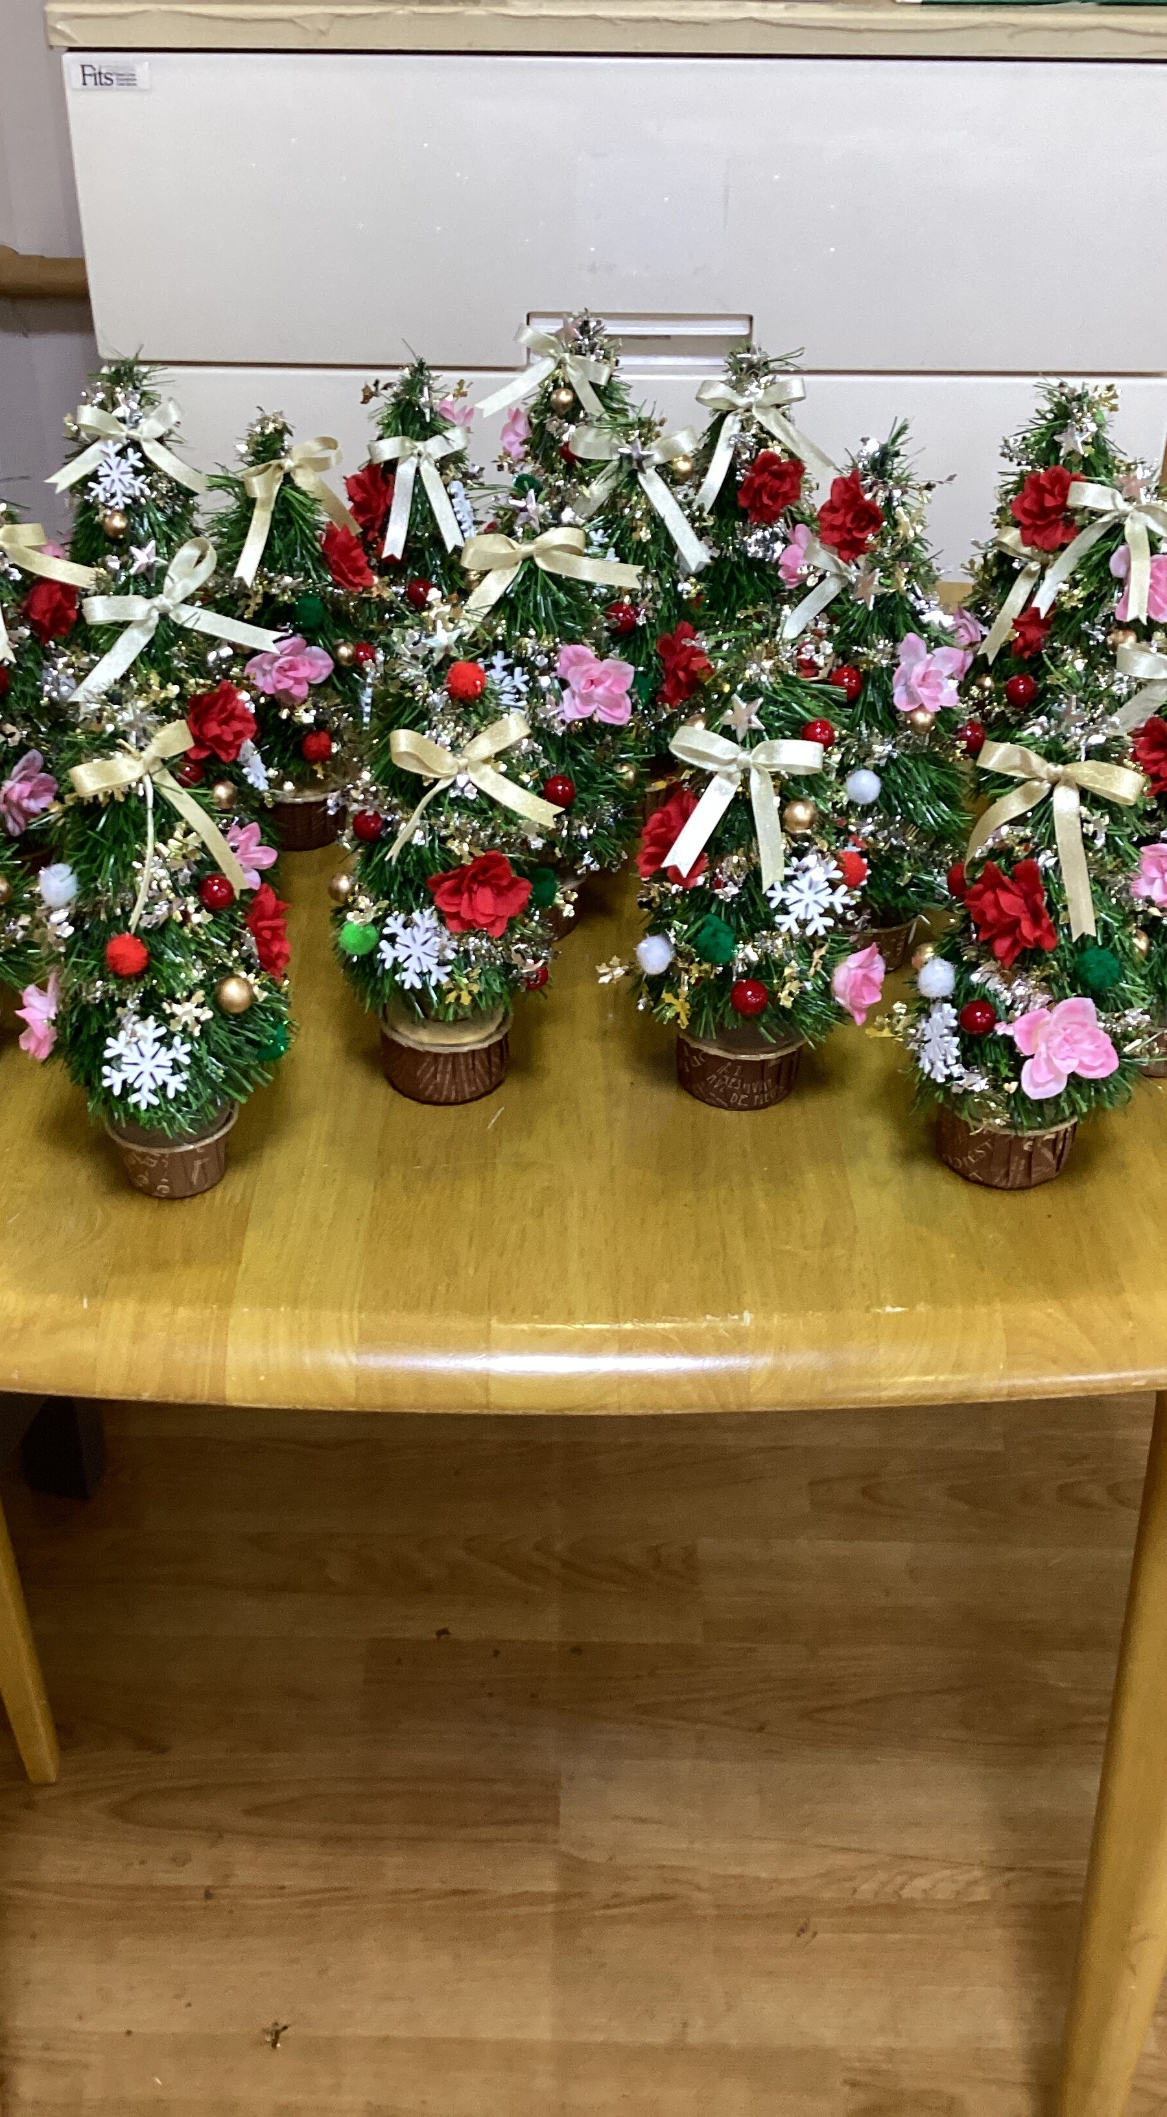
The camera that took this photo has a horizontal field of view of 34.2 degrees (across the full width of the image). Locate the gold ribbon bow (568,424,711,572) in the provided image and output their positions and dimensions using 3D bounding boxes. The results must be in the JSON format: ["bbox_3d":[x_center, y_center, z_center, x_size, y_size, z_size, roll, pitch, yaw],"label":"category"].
[{"bbox_3d":[0.026,-0.260,0.885,0.064,0.065,0.024,2,23,1],"label":"gold ribbon bow"}]

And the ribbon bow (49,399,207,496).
[{"bbox_3d":[-0.249,-0.334,1.036,0.084,0.053,0.024,1,24,-1],"label":"ribbon bow"}]

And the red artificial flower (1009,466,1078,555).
[{"bbox_3d":[0.244,-0.289,0.999,0.041,0.047,0.025,4,21,4],"label":"red artificial flower"}]

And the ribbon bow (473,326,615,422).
[{"bbox_3d":[-0.024,-0.411,1.137,0.081,0.056,0.025,9,25,12],"label":"ribbon bow"}]

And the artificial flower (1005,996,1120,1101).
[{"bbox_3d":[0.172,-0.004,0.680,0.042,0.041,0.022,0,15,-2],"label":"artificial flower"}]

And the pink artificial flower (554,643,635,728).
[{"bbox_3d":[0.004,-0.158,0.798,0.032,0.033,0.018,-5,19,-10],"label":"pink artificial flower"}]

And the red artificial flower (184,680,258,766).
[{"bbox_3d":[-0.156,-0.145,0.815,0.032,0.035,0.019,-12,20,-19],"label":"red artificial flower"}]

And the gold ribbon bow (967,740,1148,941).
[{"bbox_3d":[0.171,-0.079,0.685,0.066,0.075,0.024,1,24,-1],"label":"gold ribbon bow"}]

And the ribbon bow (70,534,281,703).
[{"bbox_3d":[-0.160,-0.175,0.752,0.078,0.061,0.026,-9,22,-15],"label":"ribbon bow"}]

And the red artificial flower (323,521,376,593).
[{"bbox_3d":[-0.113,-0.242,0.918,0.020,0.037,0.038,-13,19,39],"label":"red artificial flower"}]

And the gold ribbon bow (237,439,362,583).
[{"bbox_3d":[-0.130,-0.248,0.858,0.048,0.061,0.027,-14,26,-22],"label":"gold ribbon bow"}]

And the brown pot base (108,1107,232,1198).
[{"bbox_3d":[-0.161,0.031,0.746,0.051,0.030,0.051,1,33,0],"label":"brown pot base"}]

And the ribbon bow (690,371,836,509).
[{"bbox_3d":[0.102,-0.345,1.062,0.080,0.076,0.030,2,21,2],"label":"ribbon bow"}]

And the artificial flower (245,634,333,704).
[{"bbox_3d":[-0.144,-0.190,0.925,0.043,0.037,0.024,1,18,0],"label":"artificial flower"}]

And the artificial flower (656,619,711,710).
[{"bbox_3d":[0.050,-0.195,0.942,0.037,0.045,0.023,-18,28,-27],"label":"artificial flower"}]

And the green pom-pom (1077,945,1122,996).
[{"bbox_3d":[0.183,-0.032,0.674,0.017,0.017,0.017,1,33,0],"label":"green pom-pom"}]

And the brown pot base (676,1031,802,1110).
[{"bbox_3d":[0.063,-0.003,0.777,0.052,0.026,0.052,1,33,0],"label":"brown pot base"}]

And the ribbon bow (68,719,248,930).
[{"bbox_3d":[-0.145,-0.080,0.648,0.062,0.071,0.028,-1,21,-3],"label":"ribbon bow"}]

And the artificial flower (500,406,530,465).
[{"bbox_3d":[-0.042,-0.386,1.171,0.019,0.036,0.034,5,33,-9],"label":"artificial flower"}]

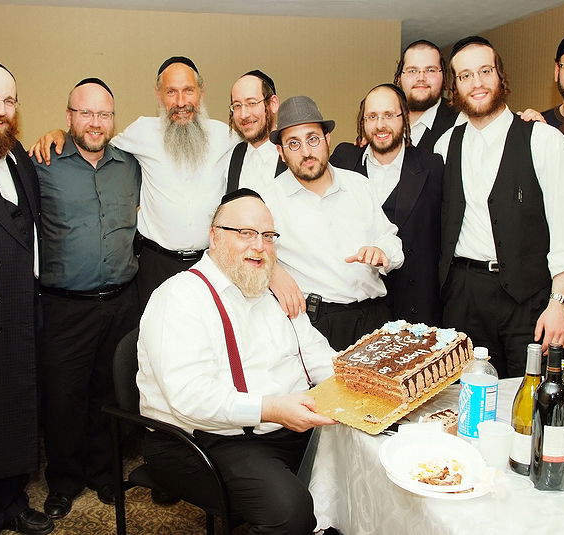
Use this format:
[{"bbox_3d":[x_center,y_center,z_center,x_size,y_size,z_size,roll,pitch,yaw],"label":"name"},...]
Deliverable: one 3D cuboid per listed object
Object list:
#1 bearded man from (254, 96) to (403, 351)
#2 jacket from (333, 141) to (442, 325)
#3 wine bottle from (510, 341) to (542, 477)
[{"bbox_3d":[0.176,0.219,2.473,0.560,1.650,0.480,-1,7,-5],"label":"bearded man"},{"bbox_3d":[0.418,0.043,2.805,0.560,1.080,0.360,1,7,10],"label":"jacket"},{"bbox_3d":[0.570,0.316,1.516,0.082,0.289,0.082,2,7,20],"label":"wine bottle"}]

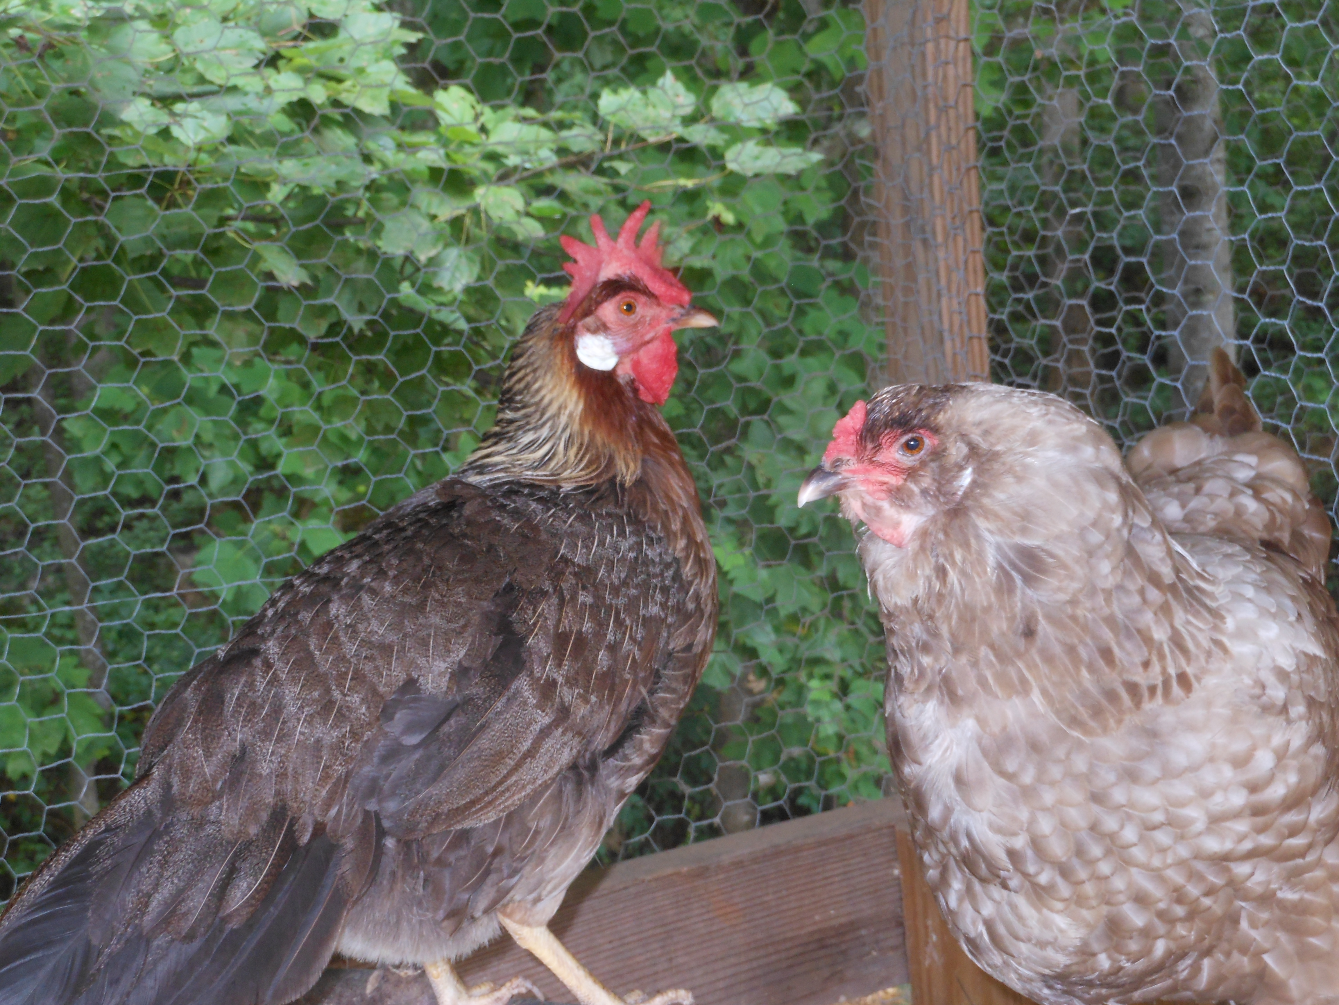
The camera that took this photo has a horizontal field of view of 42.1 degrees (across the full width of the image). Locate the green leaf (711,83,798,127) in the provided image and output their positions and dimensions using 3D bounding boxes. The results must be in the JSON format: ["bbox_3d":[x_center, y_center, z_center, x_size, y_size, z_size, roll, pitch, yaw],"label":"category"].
[{"bbox_3d":[0.074,-0.343,1.500,0.073,0.012,0.065,-5,35,0],"label":"green leaf"}]

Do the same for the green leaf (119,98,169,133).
[{"bbox_3d":[-0.428,-0.316,1.420,0.041,0.008,0.040,-5,48,0],"label":"green leaf"}]

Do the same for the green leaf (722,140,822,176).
[{"bbox_3d":[0.089,-0.297,1.500,0.082,0.011,0.066,-5,28,0],"label":"green leaf"}]

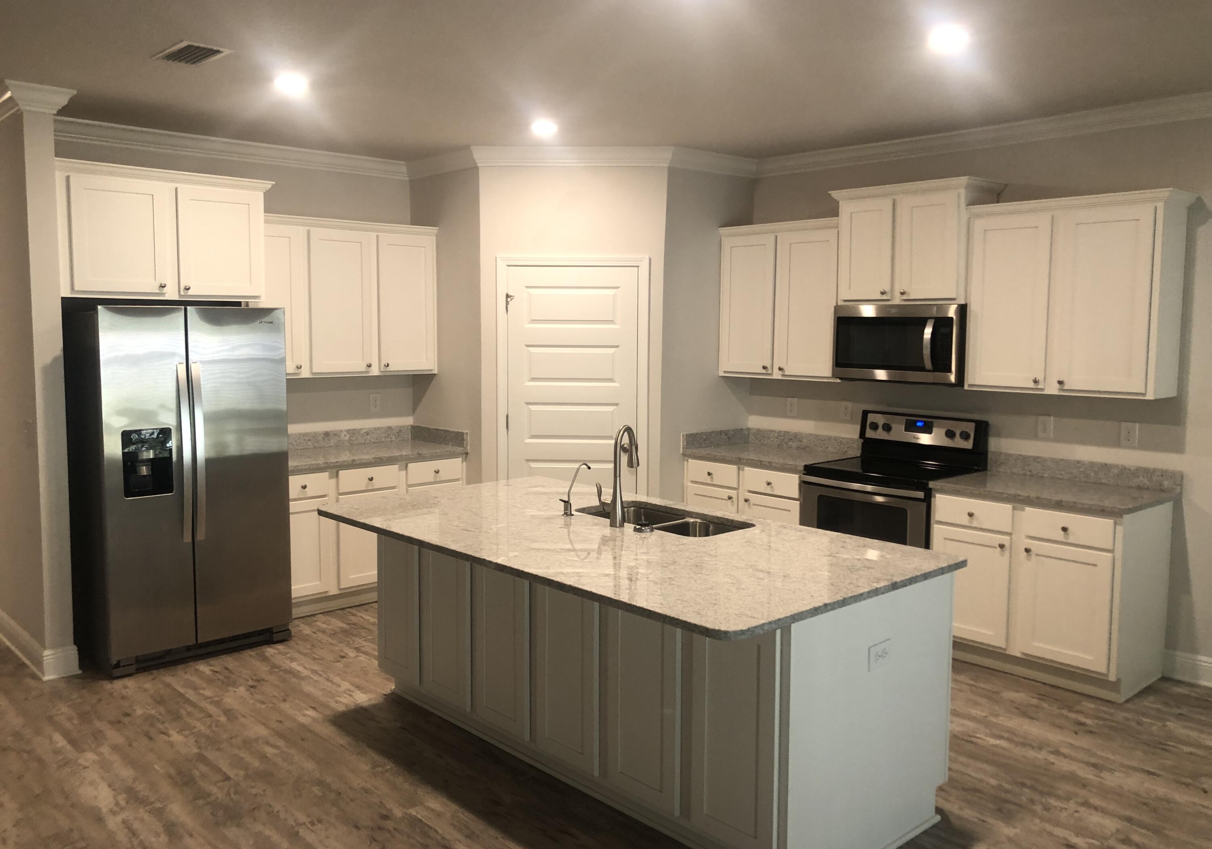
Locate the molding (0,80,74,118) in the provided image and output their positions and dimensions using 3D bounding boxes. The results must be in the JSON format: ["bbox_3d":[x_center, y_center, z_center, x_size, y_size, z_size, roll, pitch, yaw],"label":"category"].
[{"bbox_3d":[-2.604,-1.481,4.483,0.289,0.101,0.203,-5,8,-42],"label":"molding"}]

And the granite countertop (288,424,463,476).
[{"bbox_3d":[-1.577,0.134,6.044,1.276,0.136,0.650,-5,8,-42],"label":"granite countertop"}]

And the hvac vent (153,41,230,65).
[{"bbox_3d":[-1.649,-1.458,3.893,0.188,0.020,0.350,-5,8,-42],"label":"hvac vent"}]

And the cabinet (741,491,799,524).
[{"bbox_3d":[1.189,0.707,5.960,0.630,0.680,0.460,-5,8,-42],"label":"cabinet"}]

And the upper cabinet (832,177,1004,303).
[{"bbox_3d":[1.712,-0.985,5.437,0.406,0.638,0.863,-5,8,-42],"label":"upper cabinet"}]

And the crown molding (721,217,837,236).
[{"bbox_3d":[1.051,-1.191,5.970,0.056,0.054,0.933,-5,8,-42],"label":"crown molding"}]

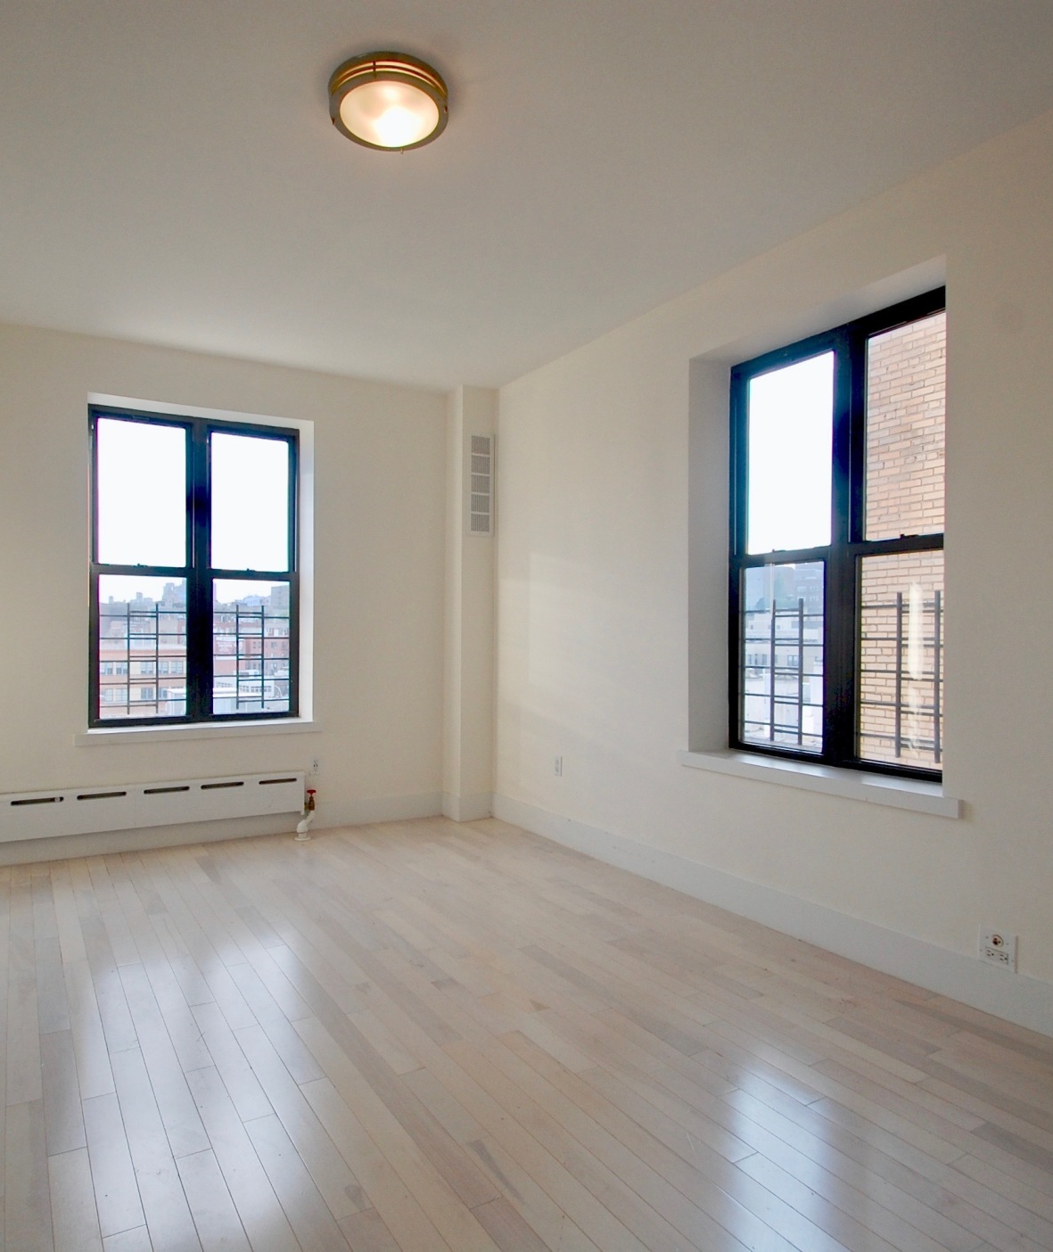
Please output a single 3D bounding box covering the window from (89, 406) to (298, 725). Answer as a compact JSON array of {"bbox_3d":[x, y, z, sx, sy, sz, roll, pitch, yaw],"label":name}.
[{"bbox_3d":[-1.956,-0.330,4.689,1.153,1.808,0.090,0,0,-28],"label":"window"}]

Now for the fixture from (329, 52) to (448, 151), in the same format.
[{"bbox_3d":[-0.399,-1.510,2.287,0.348,0.075,0.348,0,0,0],"label":"fixture"}]

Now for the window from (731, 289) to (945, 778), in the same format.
[{"bbox_3d":[1.312,-0.324,3.215,0.090,1.794,1.165,0,0,-33],"label":"window"}]

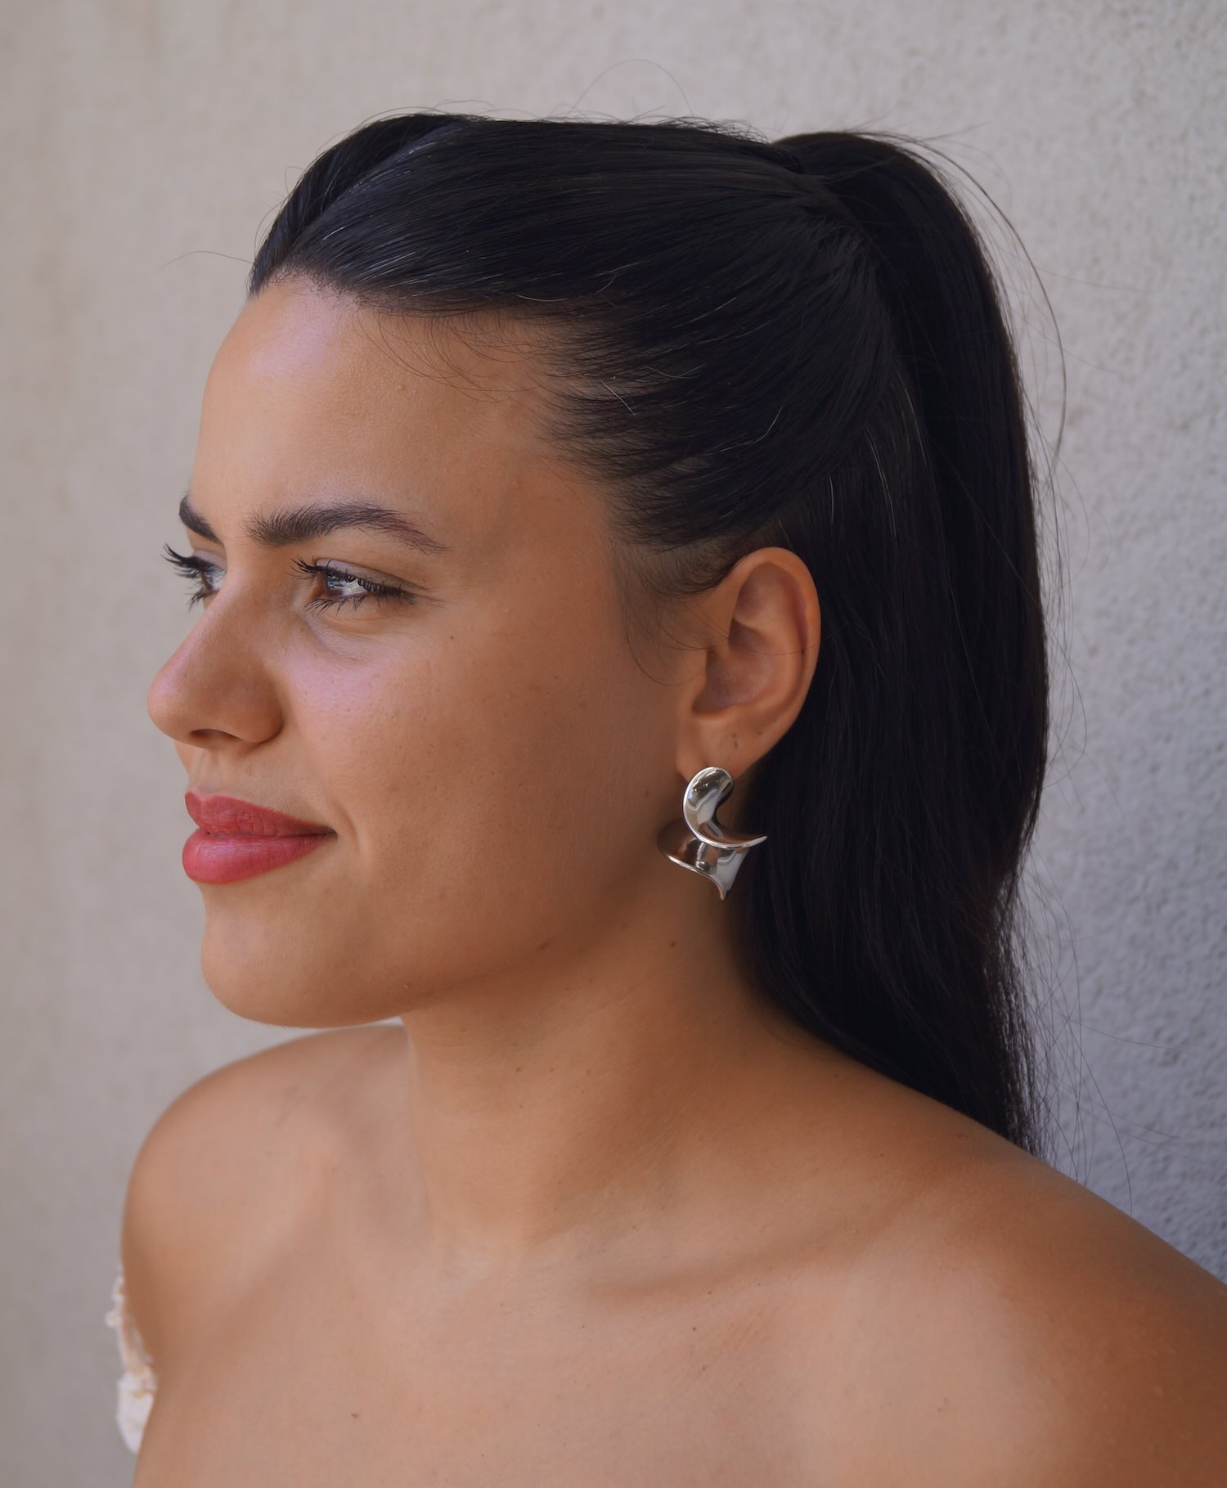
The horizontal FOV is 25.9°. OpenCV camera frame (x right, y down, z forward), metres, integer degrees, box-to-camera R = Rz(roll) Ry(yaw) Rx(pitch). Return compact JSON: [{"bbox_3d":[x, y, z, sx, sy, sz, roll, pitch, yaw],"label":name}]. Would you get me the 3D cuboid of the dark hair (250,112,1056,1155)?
[{"bbox_3d":[0.010,-0.012,0.745,0.235,0.315,0.165,0,0,-31],"label":"dark hair"}]

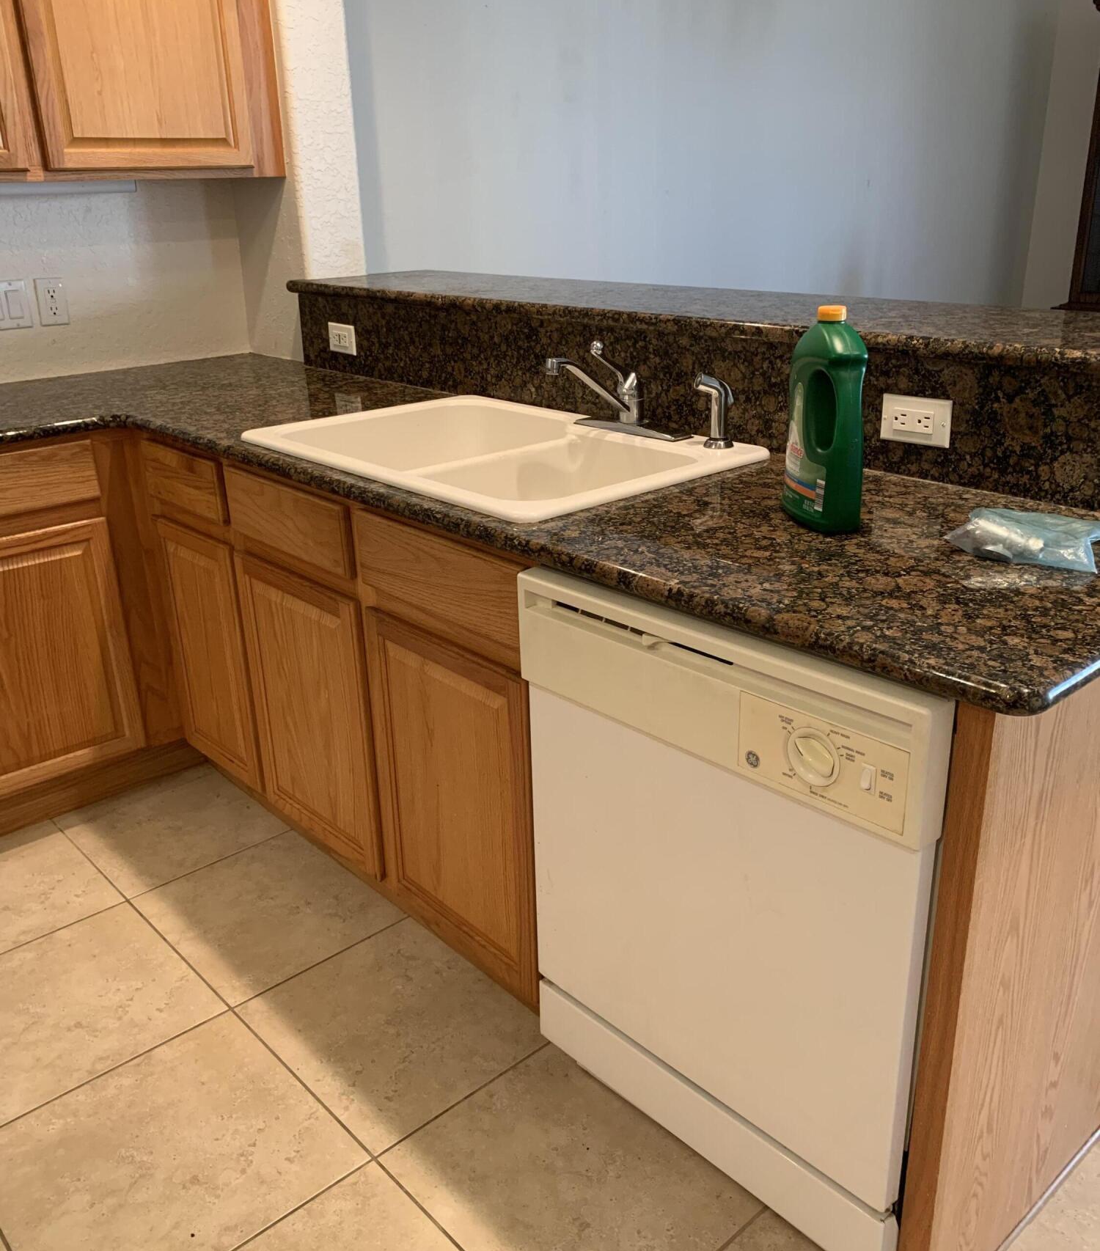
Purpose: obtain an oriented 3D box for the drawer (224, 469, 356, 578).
[{"bbox_3d":[-0.472,-0.192,1.992,0.020,0.125,0.430,-19,27,-38],"label":"drawer"}]

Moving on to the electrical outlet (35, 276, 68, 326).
[{"bbox_3d":[-1.282,-0.834,2.838,0.070,0.115,0.007,-19,28,-38],"label":"electrical outlet"}]

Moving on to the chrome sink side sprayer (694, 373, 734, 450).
[{"bbox_3d":[0.273,-0.354,1.819,0.068,0.126,0.050,-6,22,-13],"label":"chrome sink side sprayer"}]

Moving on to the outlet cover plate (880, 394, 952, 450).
[{"bbox_3d":[0.560,-0.314,1.686,0.007,0.070,0.115,-19,28,-38],"label":"outlet cover plate"}]

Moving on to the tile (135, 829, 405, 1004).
[{"bbox_3d":[-0.561,0.578,2.278,0.435,0.010,0.455,-19,27,-38],"label":"tile"}]

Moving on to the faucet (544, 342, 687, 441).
[{"bbox_3d":[0.089,-0.421,1.973,0.232,0.166,0.254,-19,28,-38],"label":"faucet"}]

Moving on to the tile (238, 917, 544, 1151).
[{"bbox_3d":[-0.258,0.689,1.941,0.423,0.010,0.448,-19,28,-38],"label":"tile"}]

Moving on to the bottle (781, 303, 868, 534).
[{"bbox_3d":[0.369,-0.275,1.467,0.088,0.283,0.132,-6,22,-11],"label":"bottle"}]

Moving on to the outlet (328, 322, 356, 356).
[{"bbox_3d":[-0.530,-0.732,2.815,0.008,0.072,0.118,-19,27,-38],"label":"outlet"}]

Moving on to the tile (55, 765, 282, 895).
[{"bbox_3d":[-0.864,0.458,2.567,0.423,0.010,0.444,-19,28,-38],"label":"tile"}]

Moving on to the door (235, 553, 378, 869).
[{"bbox_3d":[-0.463,0.165,2.133,0.020,0.560,0.435,-19,27,-38],"label":"door"}]

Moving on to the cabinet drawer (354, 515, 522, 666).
[{"bbox_3d":[-0.167,-0.078,1.697,0.020,0.129,0.435,-19,28,-38],"label":"cabinet drawer"}]

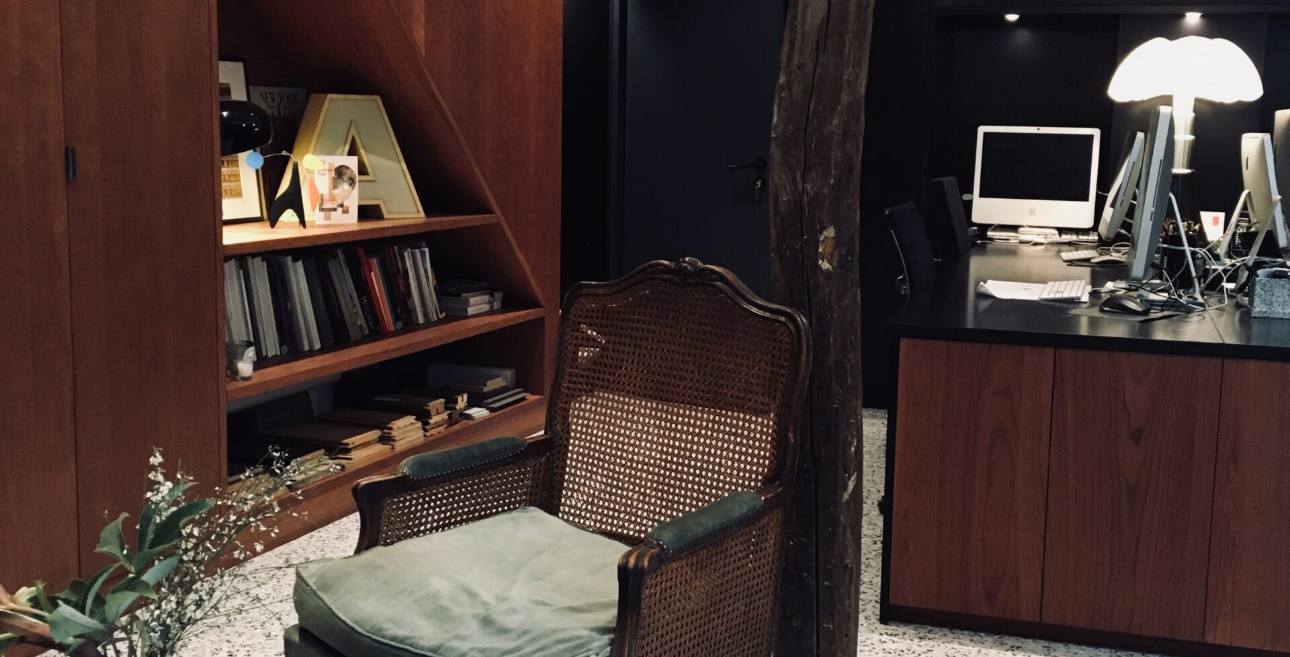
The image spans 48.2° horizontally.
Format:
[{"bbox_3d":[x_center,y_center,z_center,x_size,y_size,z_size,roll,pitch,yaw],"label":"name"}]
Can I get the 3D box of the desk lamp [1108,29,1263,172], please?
[{"bbox_3d":[2.058,-0.711,5.571,0.550,0.833,0.550,3,8,16],"label":"desk lamp"}]

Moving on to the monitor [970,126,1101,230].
[{"bbox_3d":[1.630,-0.595,6.021,0.493,0.468,0.190,3,8,16],"label":"monitor"}]

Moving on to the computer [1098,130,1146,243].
[{"bbox_3d":[1.741,-0.465,5.120,0.195,0.457,0.515,3,8,13],"label":"computer"}]

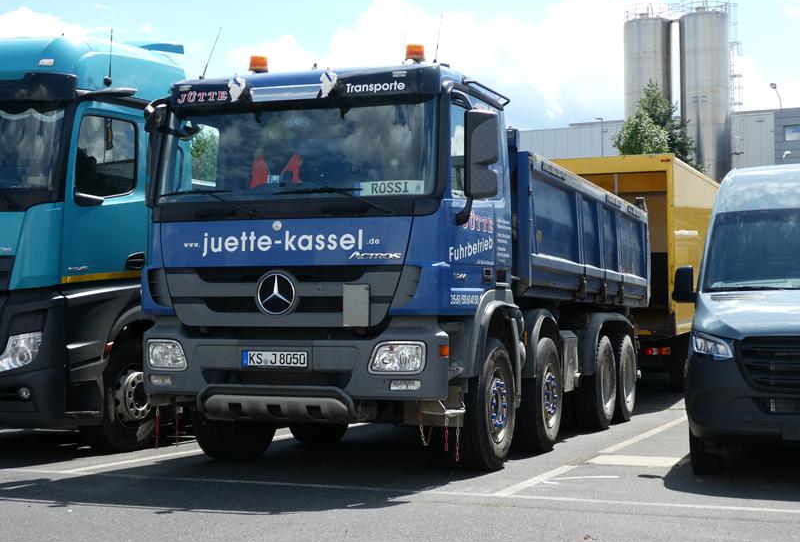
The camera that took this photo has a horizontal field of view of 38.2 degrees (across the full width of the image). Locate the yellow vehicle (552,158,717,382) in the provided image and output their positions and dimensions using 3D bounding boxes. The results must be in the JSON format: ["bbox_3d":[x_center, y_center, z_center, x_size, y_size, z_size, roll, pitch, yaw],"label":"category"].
[{"bbox_3d":[4.854,0.237,22.504,2.520,3.740,8.500,-1,-3,23],"label":"yellow vehicle"}]

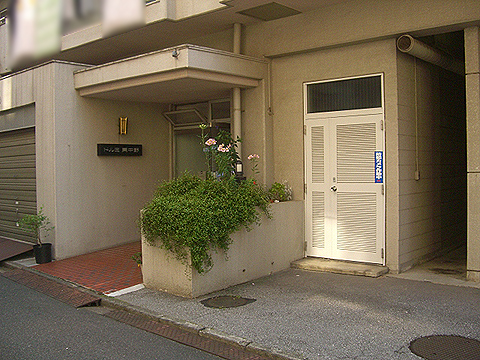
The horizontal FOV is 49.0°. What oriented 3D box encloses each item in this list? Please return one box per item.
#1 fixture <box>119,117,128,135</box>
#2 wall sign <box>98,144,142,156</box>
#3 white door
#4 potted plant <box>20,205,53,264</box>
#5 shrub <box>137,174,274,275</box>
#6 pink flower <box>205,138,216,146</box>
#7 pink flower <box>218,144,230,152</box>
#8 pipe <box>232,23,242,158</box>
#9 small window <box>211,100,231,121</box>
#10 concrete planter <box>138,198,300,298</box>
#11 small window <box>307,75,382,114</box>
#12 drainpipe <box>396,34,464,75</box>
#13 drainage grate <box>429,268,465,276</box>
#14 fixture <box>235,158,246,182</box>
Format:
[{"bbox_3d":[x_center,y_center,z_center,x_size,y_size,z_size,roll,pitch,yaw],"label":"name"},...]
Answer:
[{"bbox_3d":[-2.038,-0.948,9.250,0.090,0.280,0.130,1,2,43],"label":"fixture"},{"bbox_3d":[-2.037,-0.502,9.004,0.060,0.200,0.950,0,2,40],"label":"wall sign"},{"bbox_3d":[1.438,0.126,7.358,1.210,2.000,0.070,0,2,40],"label":"white door"},{"bbox_3d":[-3.167,0.851,8.200,0.510,0.870,0.460,-1,2,-14],"label":"potted plant"},{"bbox_3d":[-0.410,0.465,6.735,0.970,1.060,1.530,0,2,40],"label":"shrub"},{"bbox_3d":[-0.381,-0.490,6.880,0.155,0.100,0.130,-1,1,0],"label":"pink flower"},{"bbox_3d":[-0.206,-0.418,7.000,0.155,0.110,0.130,-1,1,0],"label":"pink flower"},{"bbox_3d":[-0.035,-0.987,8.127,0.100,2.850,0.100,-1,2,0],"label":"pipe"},{"bbox_3d":[-0.330,-1.195,9.100,0.500,0.330,0.060,1,2,41],"label":"small window"},{"bbox_3d":[-0.144,0.809,7.061,0.910,0.925,2.460,0,2,37],"label":"concrete planter"},{"bbox_3d":[1.429,-1.166,7.318,1.160,0.430,0.060,0,2,40],"label":"small window"},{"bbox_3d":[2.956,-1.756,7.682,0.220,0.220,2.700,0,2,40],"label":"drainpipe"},{"bbox_3d":[2.747,1.238,7.009,0.420,0.030,0.320,0,2,38],"label":"drainage grate"},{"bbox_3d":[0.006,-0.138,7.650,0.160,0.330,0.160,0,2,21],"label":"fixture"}]

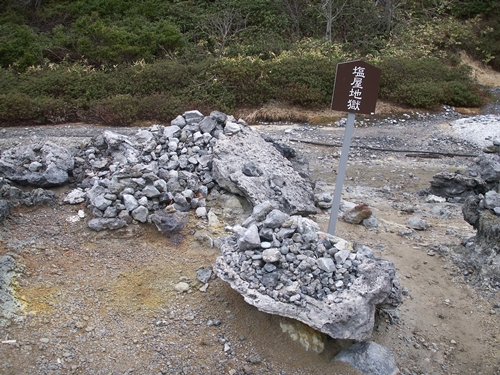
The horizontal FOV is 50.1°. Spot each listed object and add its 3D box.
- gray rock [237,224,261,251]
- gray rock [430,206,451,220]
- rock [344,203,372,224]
[{"bbox_3d":[-0.011,0.363,3.880,0.165,0.175,0.150,0,12,0],"label":"gray rock"},{"bbox_3d":[2.103,0.287,5.900,0.210,0.130,0.170,0,12,0],"label":"gray rock"},{"bbox_3d":[1.072,0.262,5.280,0.280,0.180,0.200,0,12,0],"label":"rock"}]

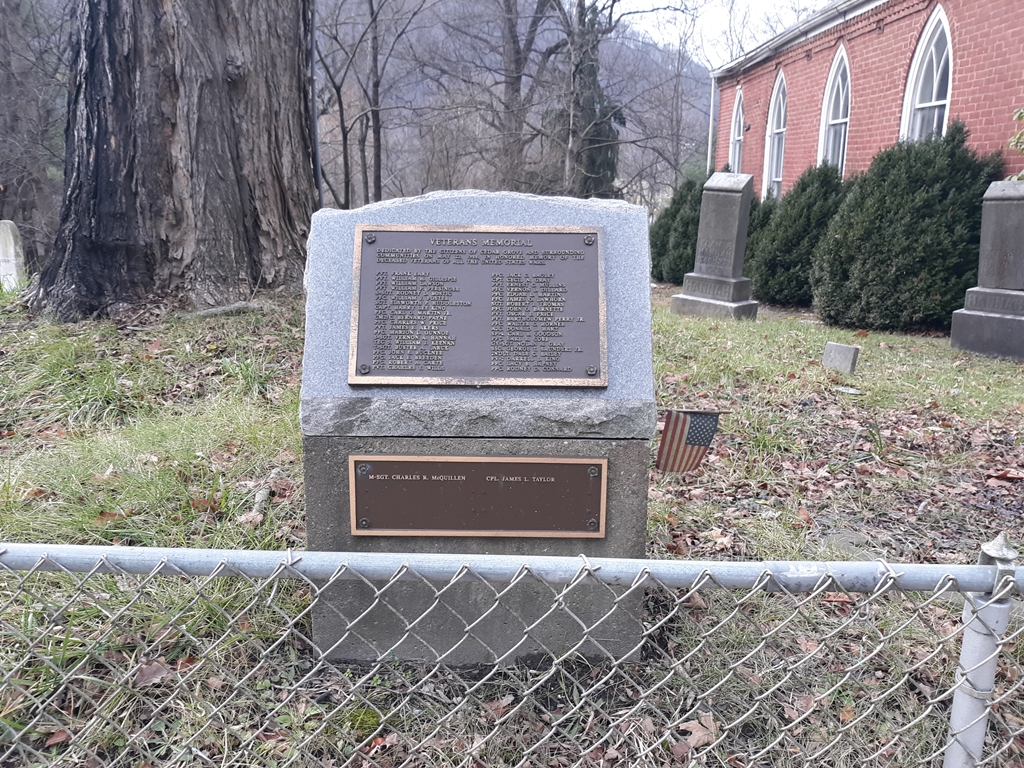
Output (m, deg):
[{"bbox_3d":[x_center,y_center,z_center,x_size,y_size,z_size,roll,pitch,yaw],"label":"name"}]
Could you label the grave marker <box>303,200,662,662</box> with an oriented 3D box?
[{"bbox_3d":[-0.099,0.124,2.706,1.062,1.468,0.480,0,15,2],"label":"grave marker"}]

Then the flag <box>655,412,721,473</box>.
[{"bbox_3d":[0.648,0.216,3.060,0.228,0.235,0.060,0,15,0],"label":"flag"}]

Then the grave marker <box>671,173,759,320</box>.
[{"bbox_3d":[1.807,-1.217,7.208,0.599,1.199,0.420,15,21,39],"label":"grave marker"}]

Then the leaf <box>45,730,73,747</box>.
[{"bbox_3d":[-1.223,0.957,2.233,0.075,0.015,0.038,-10,18,-34],"label":"leaf"}]

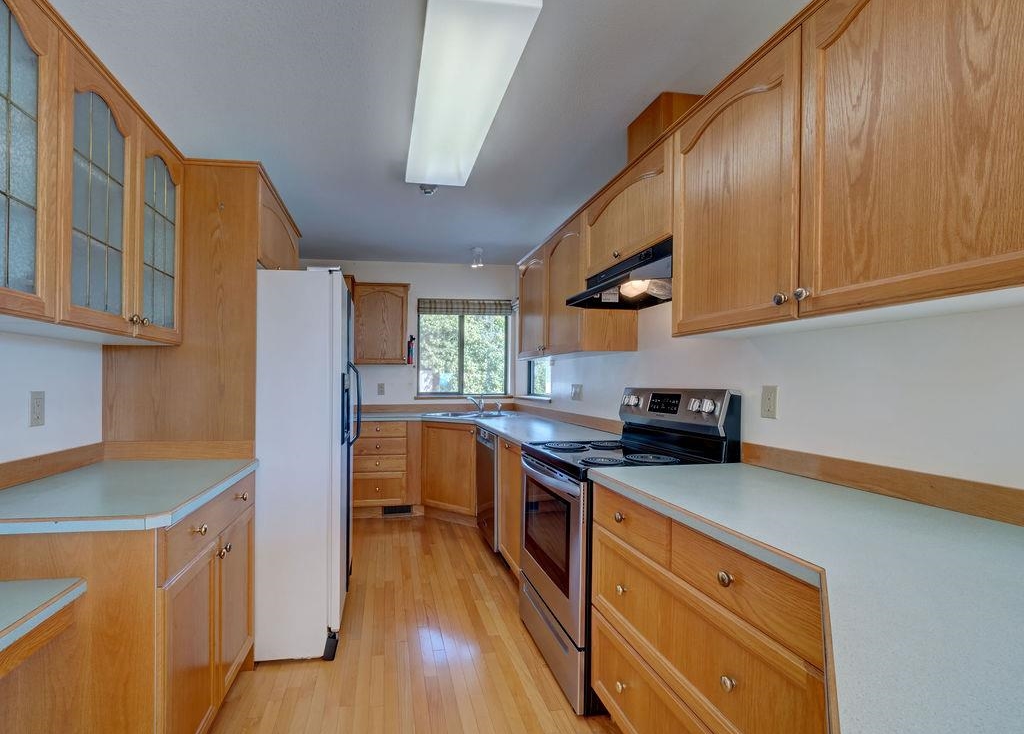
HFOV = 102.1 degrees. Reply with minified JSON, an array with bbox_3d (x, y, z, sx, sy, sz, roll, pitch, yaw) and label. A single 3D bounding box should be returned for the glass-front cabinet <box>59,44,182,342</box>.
[{"bbox_3d":[-1.513,-0.506,1.432,0.340,0.803,0.711,0,-2,-16],"label":"glass-front cabinet"}]

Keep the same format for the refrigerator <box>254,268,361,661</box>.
[{"bbox_3d":[-1.283,0.459,2.245,0.834,1.802,0.793,0,-2,-13],"label":"refrigerator"}]

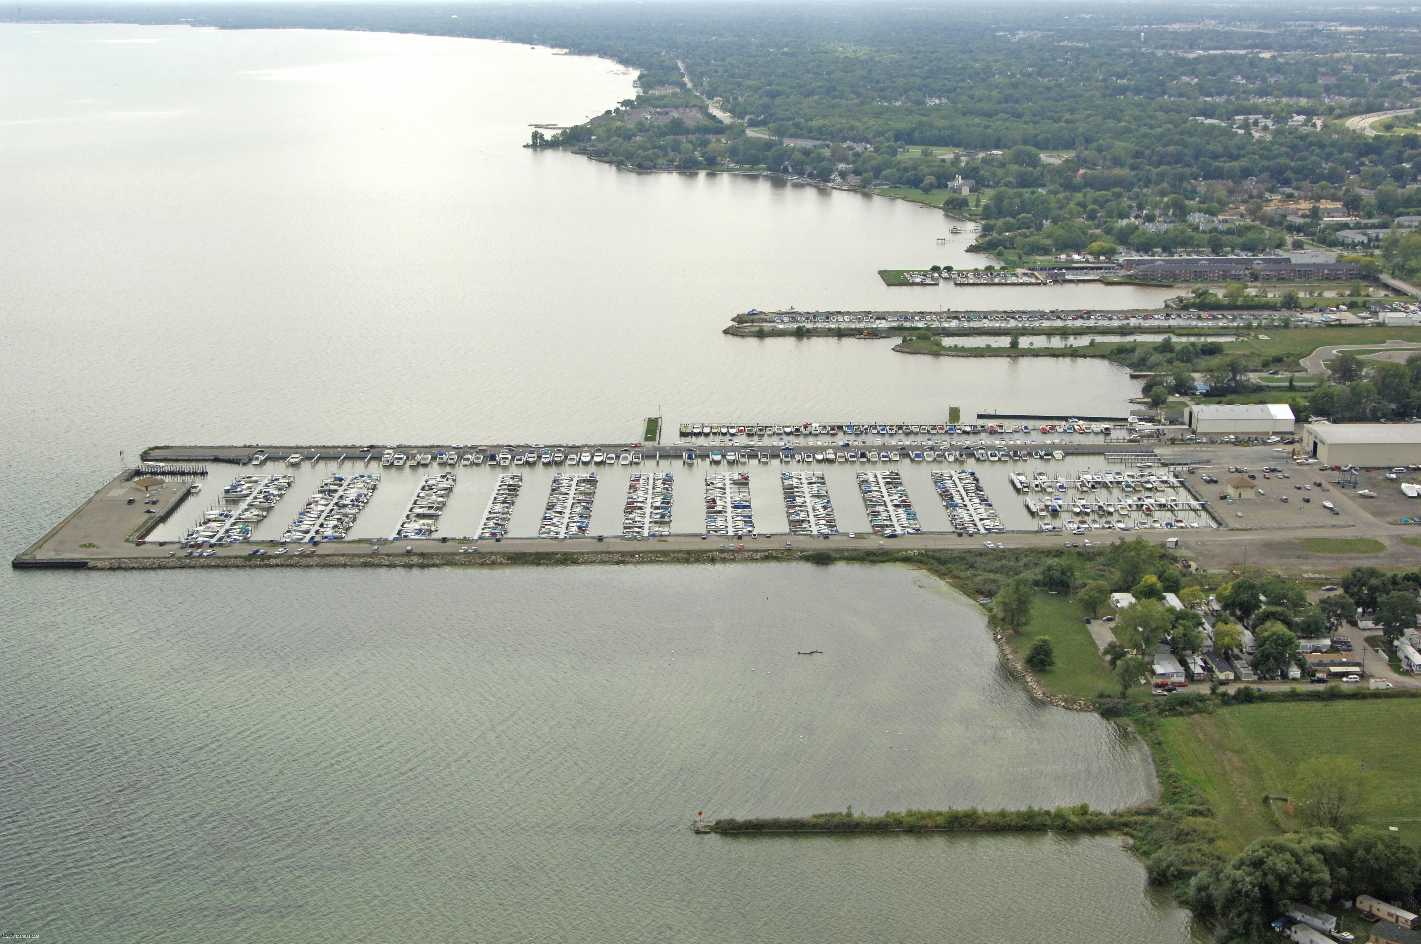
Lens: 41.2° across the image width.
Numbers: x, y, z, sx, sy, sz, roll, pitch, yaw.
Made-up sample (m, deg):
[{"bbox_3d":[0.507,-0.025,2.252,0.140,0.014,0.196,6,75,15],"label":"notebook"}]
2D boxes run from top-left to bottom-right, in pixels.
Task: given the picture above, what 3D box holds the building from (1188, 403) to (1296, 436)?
[{"bbox_3d":[249.484,-25.703,892.243,45.886,11.581,22.833,0,14,-2],"label":"building"}]

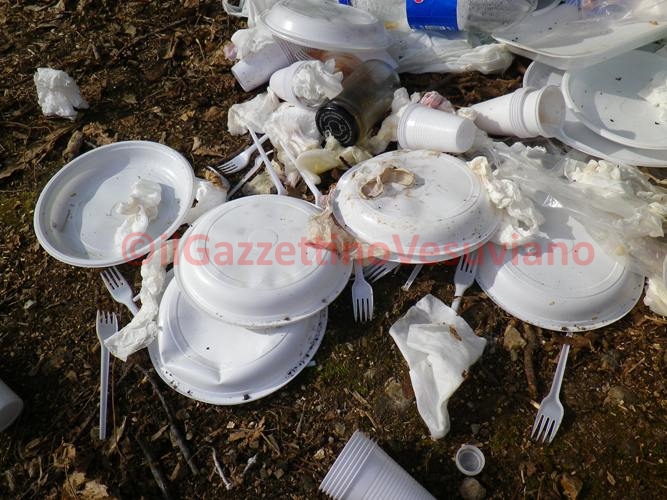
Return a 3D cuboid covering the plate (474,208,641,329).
[{"bbox_3d":[0.276,0.000,0.670,0.218,0.030,0.218,0,53,0],"label":"plate"}]

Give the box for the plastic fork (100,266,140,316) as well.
[{"bbox_3d":[-0.231,0.074,0.636,0.026,0.015,0.168,-32,58,-23],"label":"plastic fork"}]

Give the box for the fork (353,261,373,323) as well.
[{"bbox_3d":[0.030,0.016,0.679,0.026,0.015,0.168,-3,51,-2],"label":"fork"}]

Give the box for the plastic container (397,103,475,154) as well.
[{"bbox_3d":[0.151,-0.170,0.773,0.070,0.070,0.094,-39,40,-26],"label":"plastic container"}]

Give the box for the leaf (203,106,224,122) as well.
[{"bbox_3d":[-0.196,-0.221,0.881,0.036,0.014,0.026,0,52,0],"label":"leaf"}]

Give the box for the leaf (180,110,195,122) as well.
[{"bbox_3d":[-0.238,-0.218,0.879,0.022,0.008,0.024,0,51,0],"label":"leaf"}]

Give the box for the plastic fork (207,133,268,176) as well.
[{"bbox_3d":[-0.113,-0.166,0.830,0.026,0.012,0.160,33,59,22],"label":"plastic fork"}]

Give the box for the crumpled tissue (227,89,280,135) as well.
[{"bbox_3d":[-0.127,-0.221,0.859,0.080,0.045,0.065,0,52,0],"label":"crumpled tissue"}]

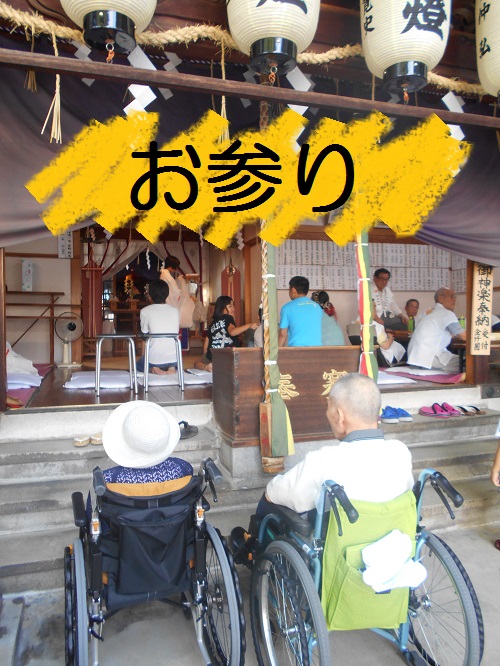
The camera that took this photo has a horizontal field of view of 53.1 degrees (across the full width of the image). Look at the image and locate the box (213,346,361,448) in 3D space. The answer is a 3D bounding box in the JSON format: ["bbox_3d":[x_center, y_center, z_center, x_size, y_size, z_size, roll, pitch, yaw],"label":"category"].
[{"bbox_3d":[0.321,0.398,3.628,1.079,0.643,0.540,-1,2,-18],"label":"box"}]

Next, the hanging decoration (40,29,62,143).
[{"bbox_3d":[-0.910,-1.138,2.300,0.090,0.490,0.070,-1,3,-17],"label":"hanging decoration"}]

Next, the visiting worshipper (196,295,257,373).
[{"bbox_3d":[-0.260,0.020,5.100,0.480,0.780,0.480,2,4,37],"label":"visiting worshipper"}]

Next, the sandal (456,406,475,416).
[{"bbox_3d":[1.852,0.667,4.330,0.090,0.060,0.245,-2,3,-43],"label":"sandal"}]

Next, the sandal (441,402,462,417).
[{"bbox_3d":[1.626,0.617,4.100,0.250,0.090,0.100,1,3,27],"label":"sandal"}]

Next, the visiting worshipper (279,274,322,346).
[{"bbox_3d":[0.530,-0.095,5.203,0.470,0.969,0.580,-1,2,-21],"label":"visiting worshipper"}]

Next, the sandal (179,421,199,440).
[{"bbox_3d":[-0.469,0.688,3.556,0.105,0.075,0.265,1,2,30],"label":"sandal"}]

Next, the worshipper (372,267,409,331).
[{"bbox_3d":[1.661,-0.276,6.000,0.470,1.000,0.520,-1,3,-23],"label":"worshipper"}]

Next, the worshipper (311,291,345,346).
[{"bbox_3d":[0.829,-0.035,5.352,0.430,0.838,0.550,-1,3,-34],"label":"worshipper"}]

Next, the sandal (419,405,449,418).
[{"bbox_3d":[1.574,0.657,4.256,0.245,0.085,0.095,1,2,33],"label":"sandal"}]

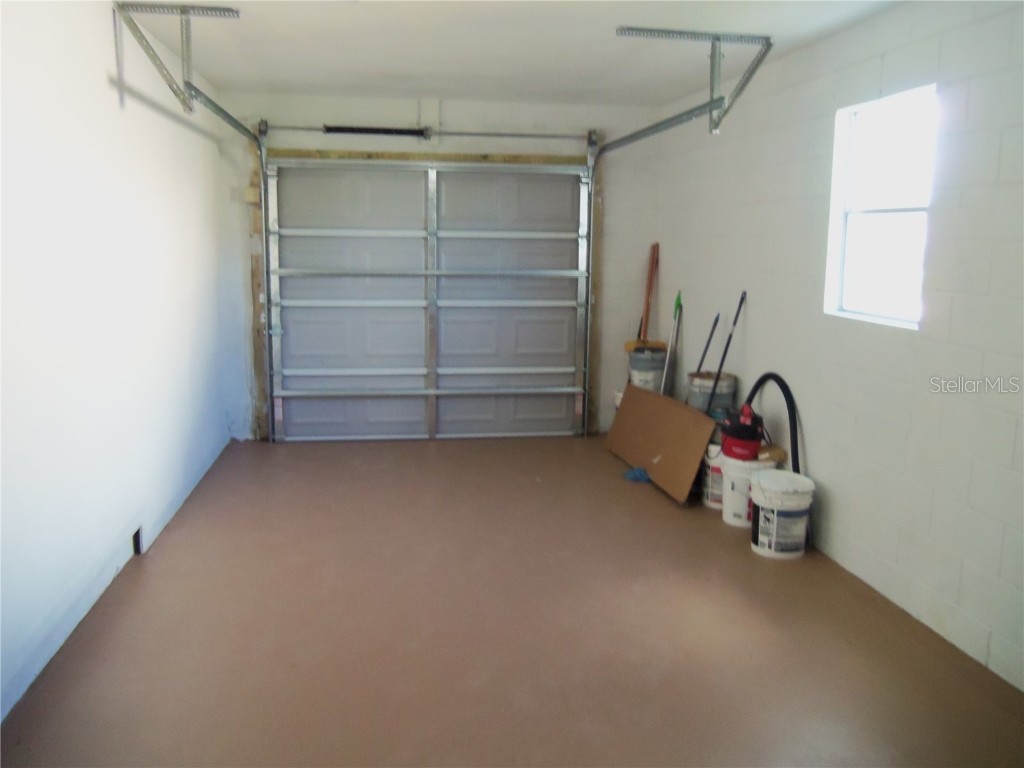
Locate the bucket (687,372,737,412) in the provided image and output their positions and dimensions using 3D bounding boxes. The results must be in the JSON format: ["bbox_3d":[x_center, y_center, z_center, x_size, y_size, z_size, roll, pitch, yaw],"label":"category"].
[{"bbox_3d":[1.251,0.128,5.242,0.300,0.370,0.300,1,9,0],"label":"bucket"}]

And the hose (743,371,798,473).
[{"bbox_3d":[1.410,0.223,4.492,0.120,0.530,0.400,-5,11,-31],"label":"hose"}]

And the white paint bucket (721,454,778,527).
[{"bbox_3d":[1.345,0.598,4.715,0.305,0.365,0.305,4,10,19],"label":"white paint bucket"}]

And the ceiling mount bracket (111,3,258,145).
[{"bbox_3d":[-1.706,-1.701,4.875,0.550,0.480,2.000,0,10,-8],"label":"ceiling mount bracket"}]

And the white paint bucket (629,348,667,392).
[{"bbox_3d":[1.057,-0.076,6.481,0.300,0.370,0.300,1,9,0],"label":"white paint bucket"}]

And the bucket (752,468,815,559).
[{"bbox_3d":[1.382,0.672,4.252,0.310,0.368,0.310,4,10,19],"label":"bucket"}]

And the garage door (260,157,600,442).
[{"bbox_3d":[-0.613,-0.616,6.448,2.450,2.130,0.090,0,10,-8],"label":"garage door"}]

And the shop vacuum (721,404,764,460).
[{"bbox_3d":[1.299,0.268,4.653,0.220,0.290,0.220,4,10,18],"label":"shop vacuum"}]

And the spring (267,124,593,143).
[{"bbox_3d":[-0.588,-1.866,6.159,2.420,0.100,0.100,0,10,-8],"label":"spring"}]

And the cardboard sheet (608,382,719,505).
[{"bbox_3d":[0.970,0.360,5.679,0.020,0.530,1.430,18,5,-15],"label":"cardboard sheet"}]

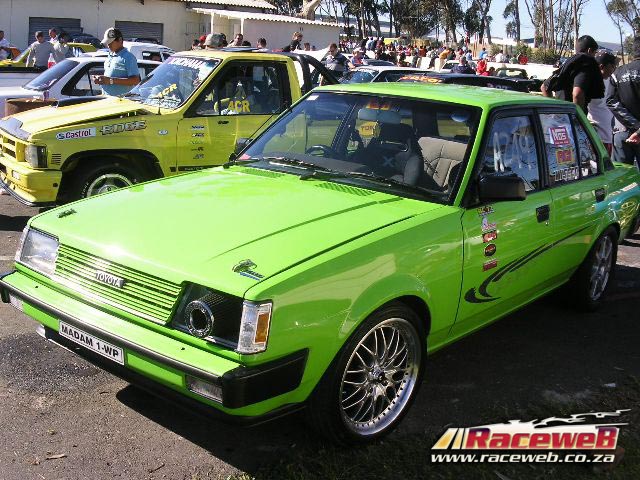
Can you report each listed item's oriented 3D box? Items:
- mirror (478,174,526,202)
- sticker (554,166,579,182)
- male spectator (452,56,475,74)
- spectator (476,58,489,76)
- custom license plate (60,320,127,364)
[{"bbox_3d":[0.807,-0.225,3.107,0.205,0.110,0.090,14,17,38],"label":"mirror"},{"bbox_3d":[1.373,-0.363,3.913,0.008,0.072,0.335,-12,1,41],"label":"sticker"},{"bbox_3d":[3.529,-3.720,17.710,0.520,1.730,0.320,-8,18,-37],"label":"male spectator"},{"bbox_3d":[4.106,-3.850,18.201,0.480,1.650,0.320,-8,18,-37],"label":"spectator"},{"bbox_3d":[-0.844,0.371,2.581,0.420,0.070,0.015,14,17,38],"label":"custom license plate"}]

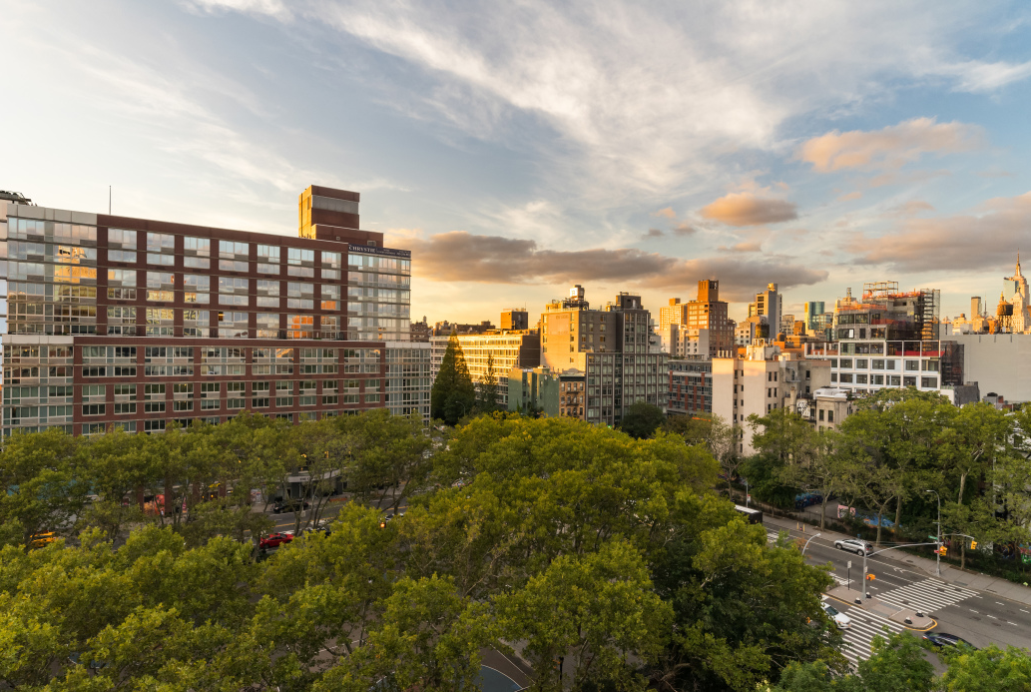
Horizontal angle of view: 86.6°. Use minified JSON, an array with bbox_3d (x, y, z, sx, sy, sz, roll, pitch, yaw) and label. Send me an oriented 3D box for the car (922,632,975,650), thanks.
[{"bbox_3d":[39.832,27.416,49.154,1.850,1.500,4.750,1,0,-29],"label":"car"}]

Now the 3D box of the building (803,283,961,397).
[{"bbox_3d":[84.846,7.410,126.644,12.500,41.500,28.410,1,0,-29],"label":"building"}]

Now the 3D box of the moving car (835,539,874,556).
[{"bbox_3d":[45.325,26.682,73.187,1.850,1.660,4.700,1,0,-29],"label":"moving car"}]

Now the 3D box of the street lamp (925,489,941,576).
[{"bbox_3d":[51.252,23.175,67.003,2.900,10.400,0.450,1,0,-28],"label":"street lamp"}]

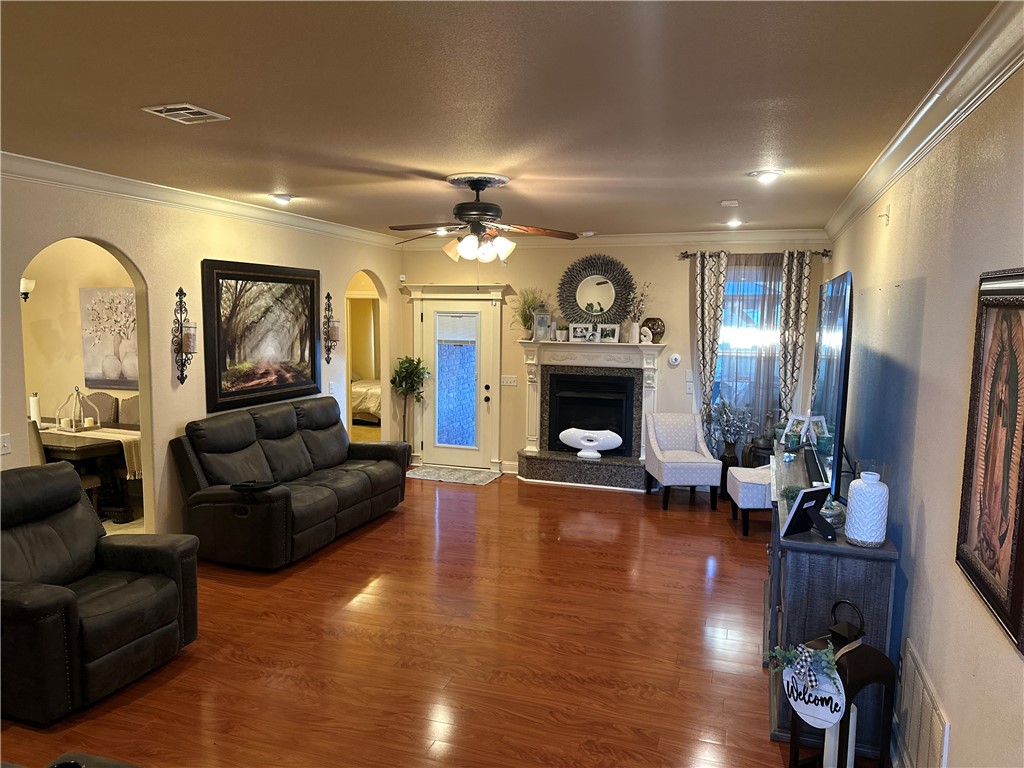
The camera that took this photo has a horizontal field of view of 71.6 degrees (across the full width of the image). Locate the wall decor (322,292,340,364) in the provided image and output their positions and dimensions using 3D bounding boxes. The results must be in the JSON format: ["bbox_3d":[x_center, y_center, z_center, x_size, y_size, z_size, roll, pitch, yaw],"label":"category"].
[{"bbox_3d":[-1.776,-0.553,7.095,0.130,0.715,0.190,3,6,19],"label":"wall decor"}]

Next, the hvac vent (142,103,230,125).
[{"bbox_3d":[-1.427,-1.182,3.132,0.262,0.020,0.262,3,6,19],"label":"hvac vent"}]

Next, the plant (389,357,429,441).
[{"bbox_3d":[-1.240,0.359,8.508,0.503,1.359,0.493,3,6,19],"label":"plant"}]

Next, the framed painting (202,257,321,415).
[{"bbox_3d":[-2.118,-0.428,6.226,0.050,1.190,1.545,3,6,19],"label":"framed painting"}]

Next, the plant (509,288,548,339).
[{"bbox_3d":[0.187,-0.803,8.081,0.380,0.590,0.310,3,6,19],"label":"plant"}]

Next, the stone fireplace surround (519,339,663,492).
[{"bbox_3d":[0.845,0.323,7.835,1.610,1.575,0.340,3,6,19],"label":"stone fireplace surround"}]

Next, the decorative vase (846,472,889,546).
[{"bbox_3d":[1.532,0.536,3.054,0.160,0.300,0.160,3,6,19],"label":"decorative vase"}]

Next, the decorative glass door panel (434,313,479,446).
[{"bbox_3d":[-0.658,-0.039,8.594,0.600,1.650,0.050,3,6,19],"label":"decorative glass door panel"}]

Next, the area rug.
[{"bbox_3d":[-0.708,1.063,8.300,1.088,0.012,0.644,3,6,19],"label":"area rug"}]

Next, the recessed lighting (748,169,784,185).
[{"bbox_3d":[1.510,-1.226,4.216,0.200,0.060,0.200,3,6,19],"label":"recessed lighting"}]

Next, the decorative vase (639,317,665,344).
[{"bbox_3d":[1.530,-0.569,7.640,0.252,0.282,0.242,3,6,19],"label":"decorative vase"}]

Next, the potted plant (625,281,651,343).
[{"bbox_3d":[1.334,-0.766,7.579,0.280,0.670,0.240,3,6,19],"label":"potted plant"}]

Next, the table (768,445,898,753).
[{"bbox_3d":[1.786,1.037,4.269,0.488,0.931,2.558,3,6,19],"label":"table"}]

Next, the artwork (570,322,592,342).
[{"bbox_3d":[0.765,-0.565,7.915,0.255,0.200,0.040,3,6,19],"label":"artwork"}]

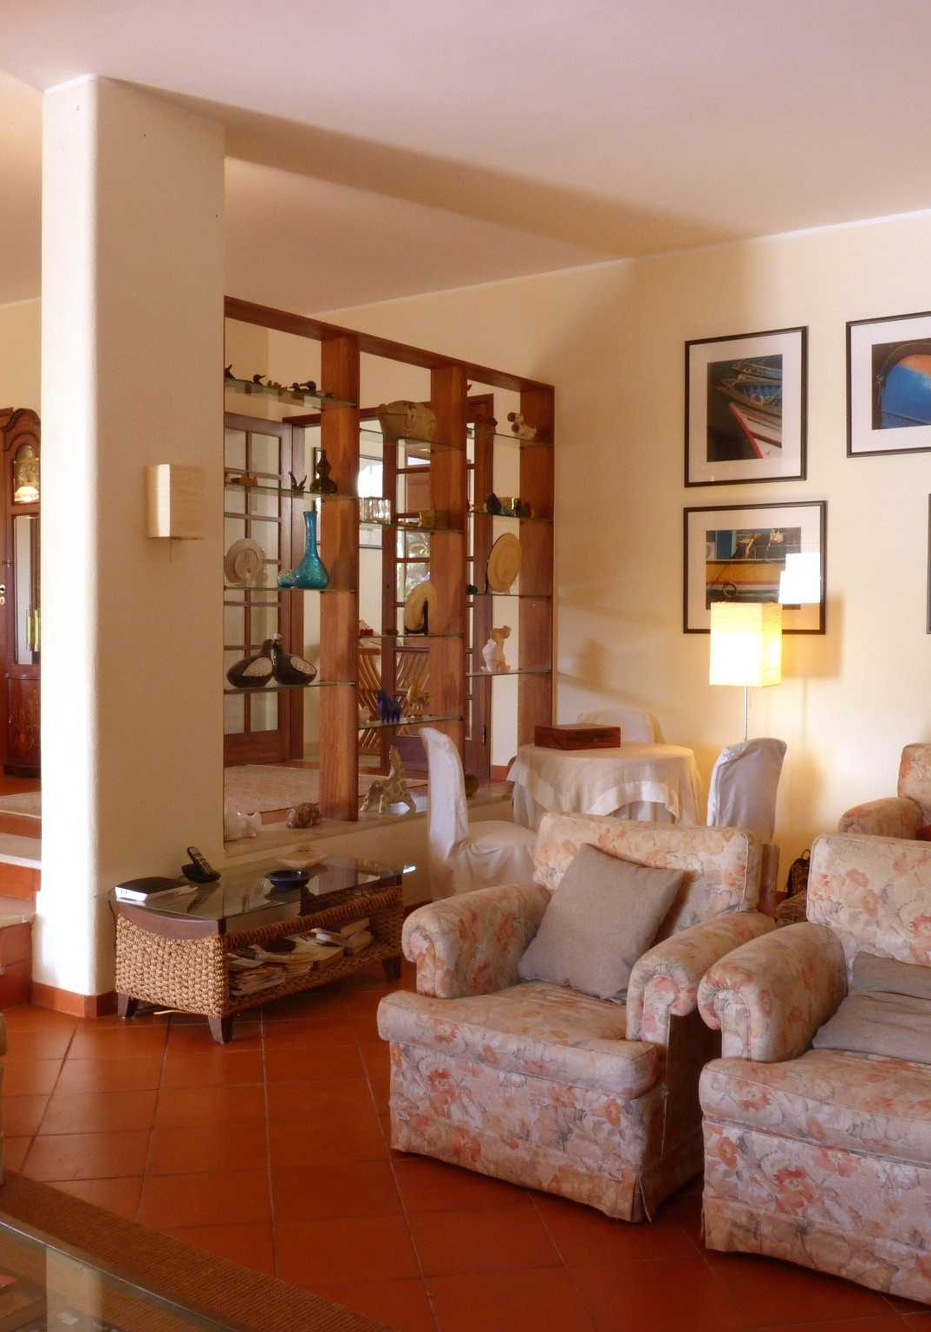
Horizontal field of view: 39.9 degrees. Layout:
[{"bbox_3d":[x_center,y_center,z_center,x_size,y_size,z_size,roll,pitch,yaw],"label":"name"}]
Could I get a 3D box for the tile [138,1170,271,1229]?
[{"bbox_3d":[-0.612,1.266,3.029,0.302,0.015,0.298,0,2,-10],"label":"tile"}]

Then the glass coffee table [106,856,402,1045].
[{"bbox_3d":[-0.713,0.986,4.603,0.564,0.418,1.046,2,3,35],"label":"glass coffee table"}]

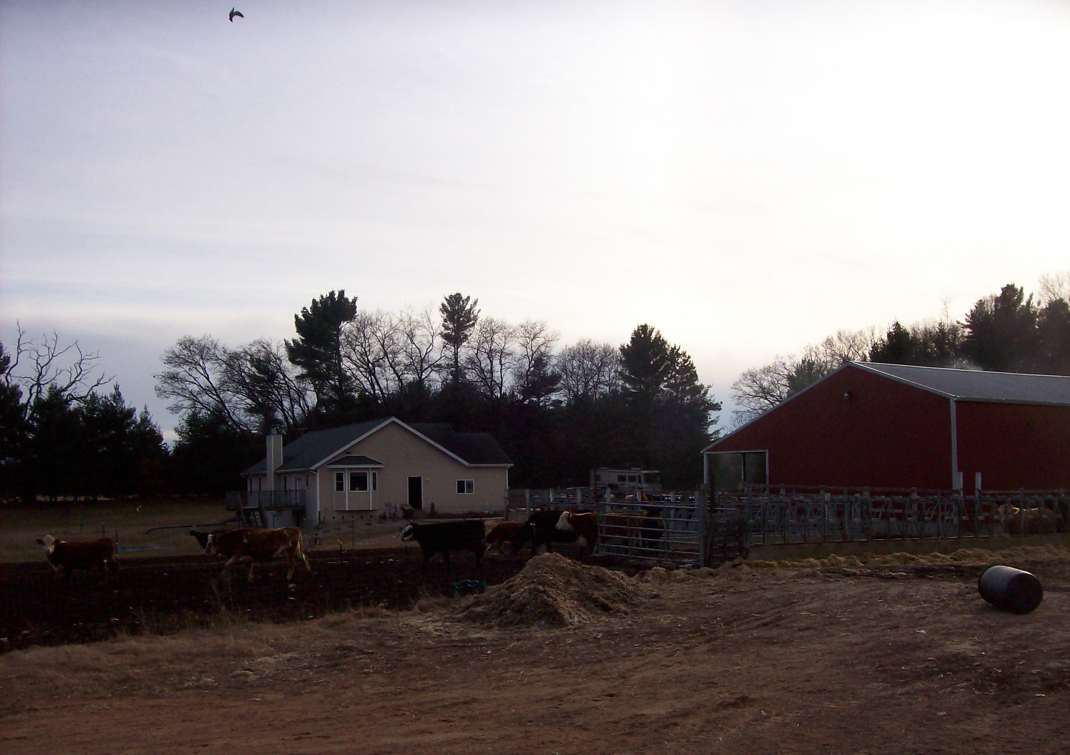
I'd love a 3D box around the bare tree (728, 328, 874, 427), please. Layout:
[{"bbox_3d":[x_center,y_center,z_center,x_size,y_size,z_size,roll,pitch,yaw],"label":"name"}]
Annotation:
[{"bbox_3d":[27.322,3.749,112.173,14.820,17.960,10.000,0,-6,0],"label":"bare tree"}]

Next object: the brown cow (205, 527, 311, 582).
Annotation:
[{"bbox_3d":[-6.496,4.136,26.021,2.380,1.260,0.700,1,-6,-10],"label":"brown cow"}]

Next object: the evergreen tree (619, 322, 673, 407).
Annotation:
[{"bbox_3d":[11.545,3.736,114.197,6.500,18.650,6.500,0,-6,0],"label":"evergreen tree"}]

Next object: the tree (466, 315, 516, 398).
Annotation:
[{"bbox_3d":[-4.392,3.406,112.234,5.800,19.170,5.800,0,-6,0],"label":"tree"}]

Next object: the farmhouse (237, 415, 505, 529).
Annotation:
[{"bbox_3d":[-11.957,6.907,80.868,14.100,6.930,19.400,2,-6,-26],"label":"farmhouse"}]

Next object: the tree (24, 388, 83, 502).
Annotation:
[{"bbox_3d":[-42.562,5.901,97.939,5.160,10.230,5.200,0,-6,0],"label":"tree"}]

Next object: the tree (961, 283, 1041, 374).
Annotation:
[{"bbox_3d":[45.114,1.395,106.366,7.330,20.990,7.000,0,-6,0],"label":"tree"}]

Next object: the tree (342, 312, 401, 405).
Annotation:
[{"bbox_3d":[-16.276,3.070,110.267,6.500,19.630,6.500,0,-6,0],"label":"tree"}]

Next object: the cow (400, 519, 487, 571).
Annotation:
[{"bbox_3d":[-2.389,4.355,29.010,2.150,1.330,0.680,1,-6,-18],"label":"cow"}]

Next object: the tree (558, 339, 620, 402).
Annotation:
[{"bbox_3d":[5.798,4.674,118.127,6.650,17.670,6.800,0,-6,0],"label":"tree"}]

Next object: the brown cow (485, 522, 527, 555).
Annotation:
[{"bbox_3d":[-0.658,4.976,34.474,1.850,1.030,0.600,1,-6,-12],"label":"brown cow"}]

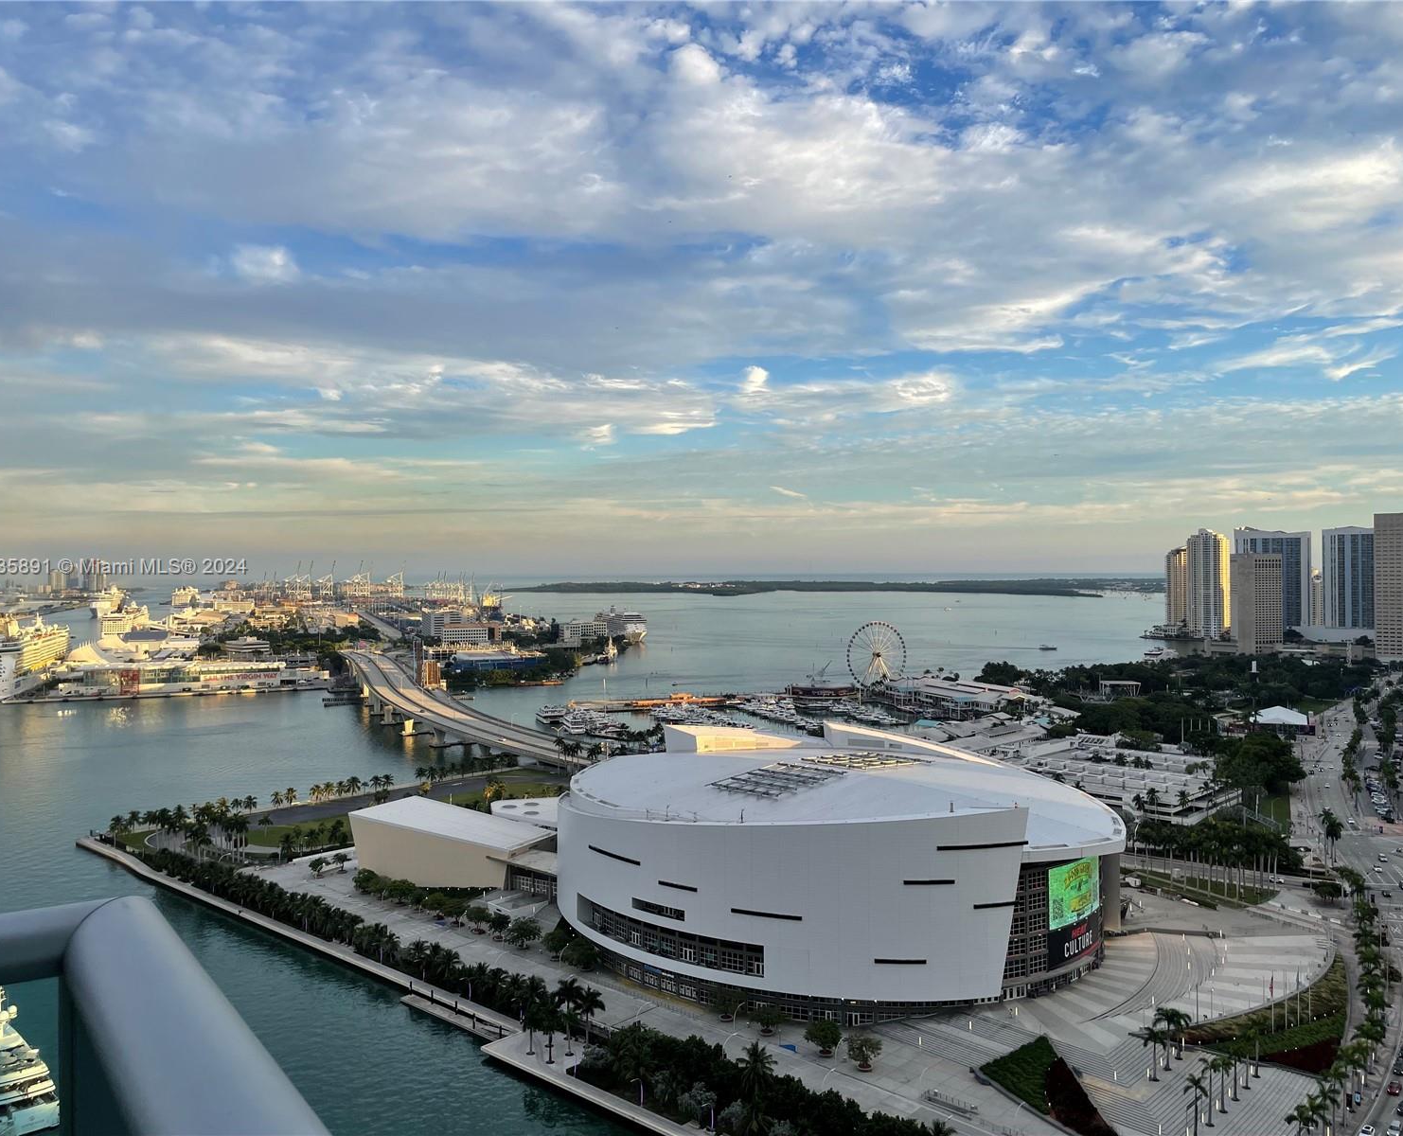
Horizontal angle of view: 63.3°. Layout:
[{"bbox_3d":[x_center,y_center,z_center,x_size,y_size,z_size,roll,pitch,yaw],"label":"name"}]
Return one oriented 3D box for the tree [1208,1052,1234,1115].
[{"bbox_3d":[87.960,87.050,191.980,4.300,9.600,4.300,0,0,25],"label":"tree"}]

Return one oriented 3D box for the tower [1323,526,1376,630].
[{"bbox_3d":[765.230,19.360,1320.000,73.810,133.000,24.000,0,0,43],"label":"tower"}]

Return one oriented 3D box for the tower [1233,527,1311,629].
[{"bbox_3d":[694.820,19.180,1385.000,80.320,134.000,24.000,0,0,43],"label":"tower"}]

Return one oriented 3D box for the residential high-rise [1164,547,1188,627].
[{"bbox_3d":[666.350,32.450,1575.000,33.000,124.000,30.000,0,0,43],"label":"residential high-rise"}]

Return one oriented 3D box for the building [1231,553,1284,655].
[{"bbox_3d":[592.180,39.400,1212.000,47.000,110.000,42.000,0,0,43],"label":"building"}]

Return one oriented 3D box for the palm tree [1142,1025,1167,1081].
[{"bbox_3d":[80.020,85.630,200.700,4.400,9.500,4.400,0,0,25],"label":"palm tree"}]

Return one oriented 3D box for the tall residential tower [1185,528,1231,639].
[{"bbox_3d":[686.320,20.850,1540.000,45.320,147.000,33.000,0,0,43],"label":"tall residential tower"}]

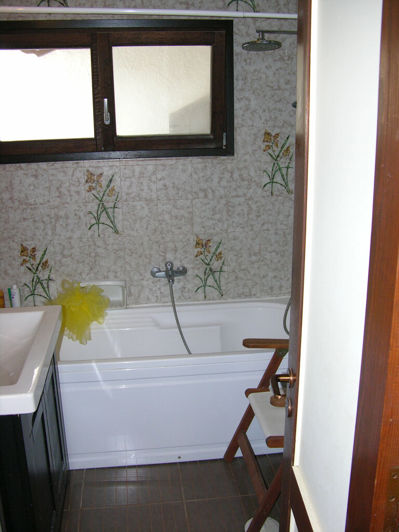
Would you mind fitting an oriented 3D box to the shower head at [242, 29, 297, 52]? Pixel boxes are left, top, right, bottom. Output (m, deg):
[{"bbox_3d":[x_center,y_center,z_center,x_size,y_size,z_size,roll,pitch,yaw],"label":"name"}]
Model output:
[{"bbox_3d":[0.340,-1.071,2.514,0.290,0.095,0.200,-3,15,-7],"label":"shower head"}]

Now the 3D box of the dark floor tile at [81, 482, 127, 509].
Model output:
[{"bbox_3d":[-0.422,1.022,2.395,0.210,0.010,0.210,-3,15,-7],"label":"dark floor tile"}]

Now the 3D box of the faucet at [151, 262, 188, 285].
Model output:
[{"bbox_3d":[-0.169,0.046,3.063,0.210,0.110,0.140,-3,15,-7],"label":"faucet"}]

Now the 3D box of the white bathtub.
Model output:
[{"bbox_3d":[-0.164,0.595,2.889,1.700,0.560,0.760,-3,15,-7],"label":"white bathtub"}]

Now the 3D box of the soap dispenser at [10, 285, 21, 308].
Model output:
[{"bbox_3d":[-1.025,0.199,2.971,0.056,0.195,0.042,-3,15,-7],"label":"soap dispenser"}]

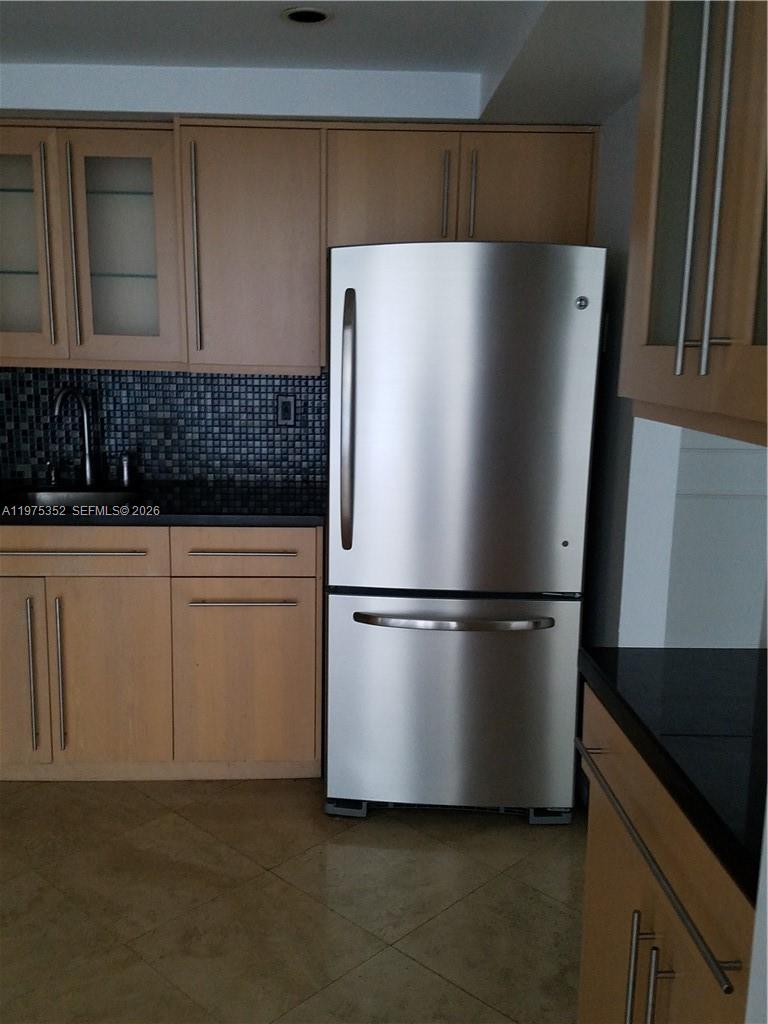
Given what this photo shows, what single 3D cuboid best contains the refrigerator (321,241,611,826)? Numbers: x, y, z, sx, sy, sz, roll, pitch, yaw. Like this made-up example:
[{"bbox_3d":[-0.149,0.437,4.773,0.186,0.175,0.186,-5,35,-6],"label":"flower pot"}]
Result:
[{"bbox_3d":[0.233,0.053,2.676,0.753,1.715,0.820,1,11,3],"label":"refrigerator"}]

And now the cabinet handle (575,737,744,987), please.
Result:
[{"bbox_3d":[0.339,0.422,1.044,0.036,0.012,0.523,0,11,-3],"label":"cabinet handle"}]

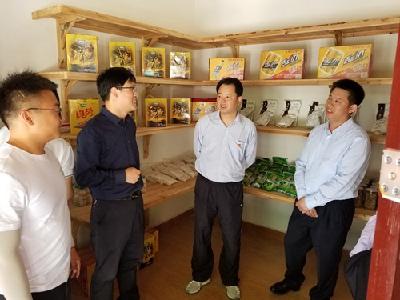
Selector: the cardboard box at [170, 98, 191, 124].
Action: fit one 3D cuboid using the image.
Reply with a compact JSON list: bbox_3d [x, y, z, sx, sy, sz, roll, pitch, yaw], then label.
[{"bbox_3d":[-0.224,-0.440,3.442,0.218,0.297,0.070,0,11,-3],"label":"cardboard box"}]

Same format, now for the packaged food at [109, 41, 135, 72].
[{"bbox_3d":[-0.669,-0.791,2.626,0.222,0.287,0.080,-1,11,-10],"label":"packaged food"}]

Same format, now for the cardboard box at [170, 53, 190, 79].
[{"bbox_3d":[-0.219,-0.909,3.289,0.222,0.287,0.080,0,11,-4],"label":"cardboard box"}]

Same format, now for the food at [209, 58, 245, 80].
[{"bbox_3d":[0.312,-0.914,3.425,0.386,0.240,0.080,2,11,9],"label":"food"}]

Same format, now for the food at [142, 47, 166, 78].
[{"bbox_3d":[-0.454,-0.855,2.983,0.222,0.287,0.080,-1,11,-8],"label":"food"}]

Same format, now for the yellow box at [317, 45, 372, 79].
[{"bbox_3d":[1.273,-0.767,2.653,0.403,0.269,0.090,7,13,29],"label":"yellow box"}]

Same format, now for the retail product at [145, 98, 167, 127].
[{"bbox_3d":[-0.453,-0.389,3.132,0.213,0.294,0.070,0,11,-4],"label":"retail product"}]

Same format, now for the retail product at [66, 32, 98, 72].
[{"bbox_3d":[-0.940,-0.752,2.397,0.222,0.287,0.080,-5,12,-29],"label":"retail product"}]

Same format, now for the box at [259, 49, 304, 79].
[{"bbox_3d":[0.827,-0.850,3.013,0.398,0.281,0.090,5,12,21],"label":"box"}]

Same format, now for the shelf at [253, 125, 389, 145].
[{"bbox_3d":[0.892,-0.209,3.172,2.200,0.050,0.410,7,12,32],"label":"shelf"}]

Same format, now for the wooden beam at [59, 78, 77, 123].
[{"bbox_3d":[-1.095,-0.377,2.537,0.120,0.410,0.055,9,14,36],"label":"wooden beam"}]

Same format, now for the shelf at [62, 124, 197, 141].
[{"bbox_3d":[-0.565,-0.216,3.126,0.410,0.050,1.580,9,13,38],"label":"shelf"}]

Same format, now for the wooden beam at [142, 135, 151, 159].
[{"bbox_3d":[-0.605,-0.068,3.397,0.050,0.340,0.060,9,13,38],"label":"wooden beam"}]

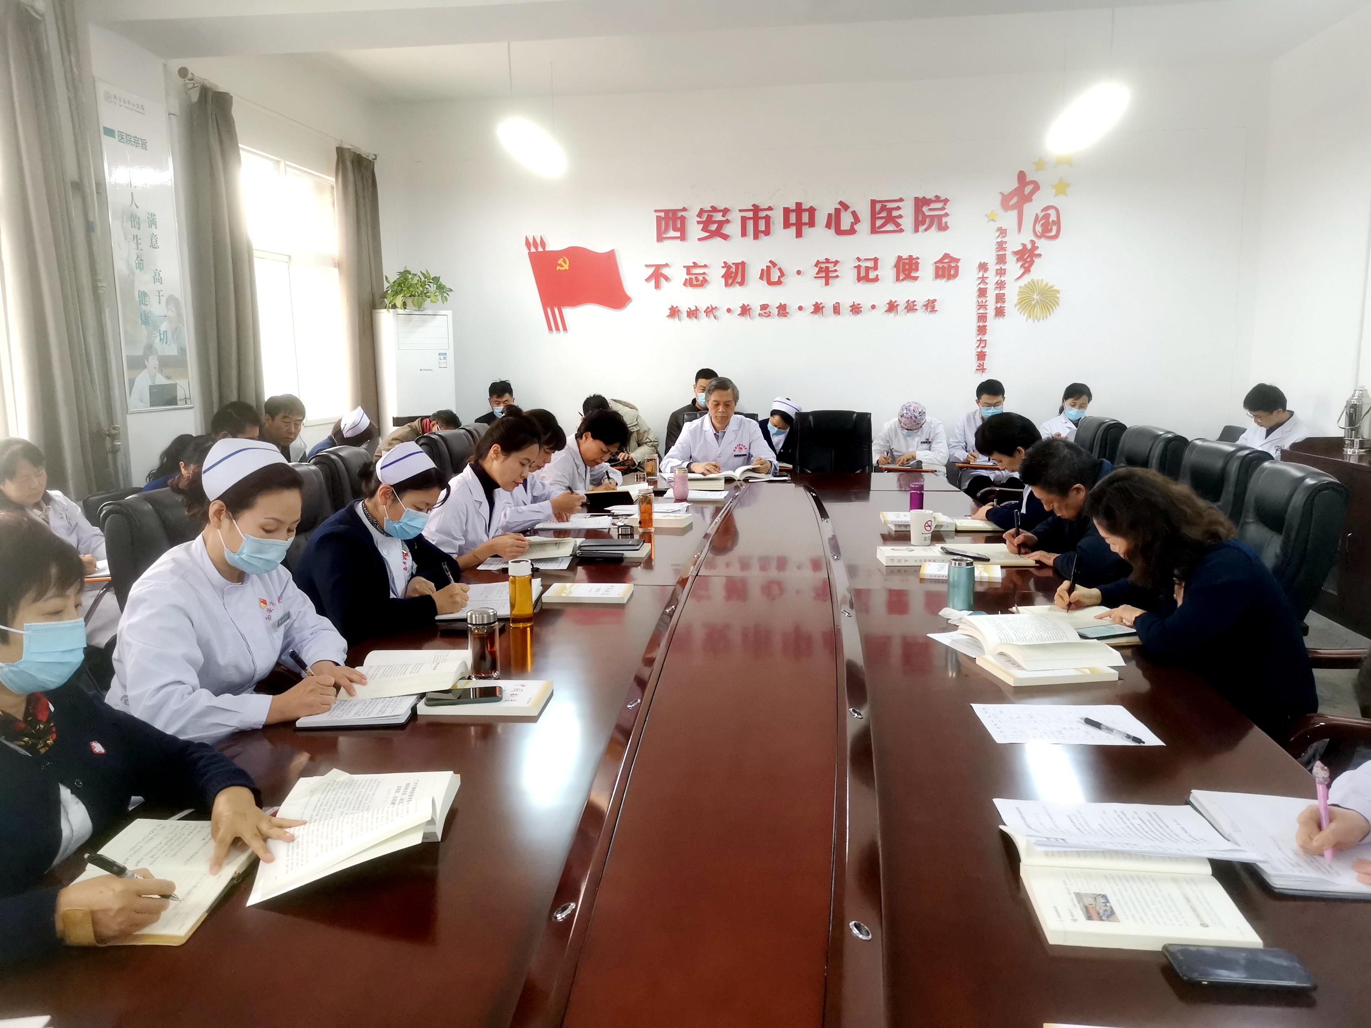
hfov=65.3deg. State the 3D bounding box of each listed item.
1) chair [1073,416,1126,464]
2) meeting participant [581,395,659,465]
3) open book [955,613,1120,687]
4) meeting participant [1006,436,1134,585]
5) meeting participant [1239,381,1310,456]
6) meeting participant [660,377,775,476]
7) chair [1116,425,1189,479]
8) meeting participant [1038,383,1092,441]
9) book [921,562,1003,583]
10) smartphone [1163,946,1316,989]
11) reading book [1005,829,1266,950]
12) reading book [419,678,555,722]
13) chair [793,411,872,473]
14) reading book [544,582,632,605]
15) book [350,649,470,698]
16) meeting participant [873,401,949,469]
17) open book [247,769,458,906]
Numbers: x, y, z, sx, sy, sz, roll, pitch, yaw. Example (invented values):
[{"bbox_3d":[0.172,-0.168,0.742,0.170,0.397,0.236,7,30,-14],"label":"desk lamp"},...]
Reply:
[{"bbox_3d":[1.877,0.051,5.537,0.660,1.060,0.620,0,9,7],"label":"chair"},{"bbox_3d":[-0.393,-0.175,6.950,0.550,1.160,0.720,5,11,37],"label":"meeting participant"},{"bbox_3d":[0.785,0.301,2.359,0.260,0.062,0.320,-1,9,-3],"label":"open book"},{"bbox_3d":[1.398,0.332,3.432,0.750,1.160,0.560,0,9,6],"label":"meeting participant"},{"bbox_3d":[3.229,-0.104,5.900,0.720,1.210,0.520,-8,11,-37],"label":"meeting participant"},{"bbox_3d":[0.190,-0.143,6.220,0.620,1.280,0.750,0,9,6],"label":"meeting participant"},{"bbox_3d":[1.866,0.151,4.887,0.660,1.060,0.620,0,9,7],"label":"chair"},{"bbox_3d":[2.585,-0.261,7.100,0.480,1.180,0.720,1,9,12],"label":"meeting participant"},{"bbox_3d":[0.851,0.181,3.300,0.237,0.016,0.172,1,9,16],"label":"book"},{"bbox_3d":[0.619,0.508,1.196,0.143,0.009,0.071,0,9,5],"label":"smartphone"},{"bbox_3d":[0.572,0.472,1.421,0.240,0.035,0.325,0,9,6],"label":"reading book"},{"bbox_3d":[-0.404,0.377,2.200,0.240,0.017,0.170,0,9,6],"label":"reading book"},{"bbox_3d":[0.845,-0.035,6.134,0.560,1.070,0.640,0,9,6],"label":"chair"},{"bbox_3d":[-0.279,0.231,3.119,0.240,0.017,0.170,0,9,6],"label":"reading book"},{"bbox_3d":[-0.601,0.344,2.307,0.240,0.052,0.335,-1,9,-2],"label":"book"},{"bbox_3d":[1.422,-0.157,6.744,0.520,1.100,0.750,0,9,8],"label":"meeting participant"},{"bbox_3d":[-0.491,0.453,1.606,0.260,0.055,0.365,-2,9,-4],"label":"open book"}]

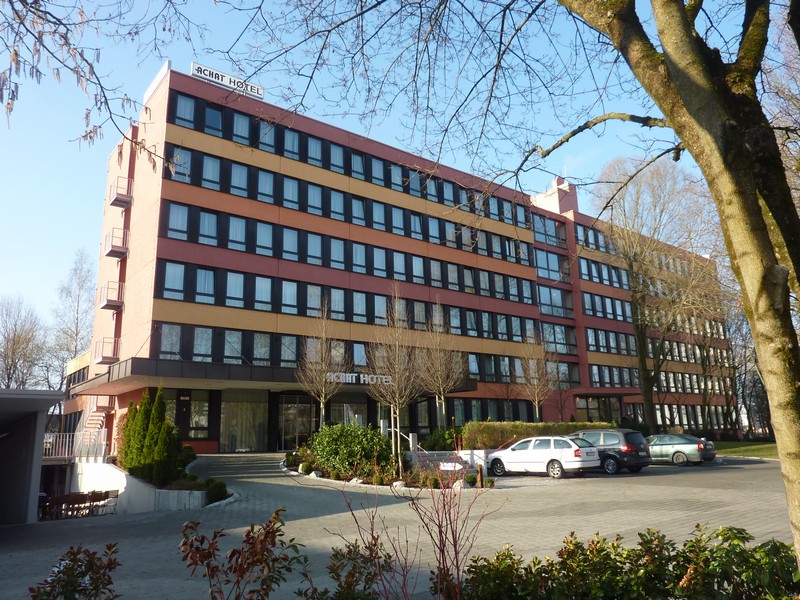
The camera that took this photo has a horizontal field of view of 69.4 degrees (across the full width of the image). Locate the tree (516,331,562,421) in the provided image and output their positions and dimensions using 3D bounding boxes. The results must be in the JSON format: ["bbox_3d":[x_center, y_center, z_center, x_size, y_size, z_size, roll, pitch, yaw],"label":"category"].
[{"bbox_3d":[7.372,4.685,30.750,2.450,6.126,2.450,-2,-14,0],"label":"tree"}]

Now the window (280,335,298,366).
[{"bbox_3d":[-5.606,2.698,29.127,0.900,1.692,0.120,9,-18,-36],"label":"window"}]

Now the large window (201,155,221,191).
[{"bbox_3d":[-9.335,-6.278,28.668,0.900,1.692,0.120,9,-18,-36],"label":"large window"}]

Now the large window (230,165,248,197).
[{"bbox_3d":[-8.023,-5.992,28.988,0.831,1.632,0.120,9,-18,-36],"label":"large window"}]

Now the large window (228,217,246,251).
[{"bbox_3d":[-8.631,-3.509,30.668,0.960,1.820,0.120,9,-18,-37],"label":"large window"}]

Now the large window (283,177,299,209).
[{"bbox_3d":[-6.290,-6.127,33.269,0.960,1.820,0.120,9,-18,-37],"label":"large window"}]

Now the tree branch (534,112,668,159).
[{"bbox_3d":[1.744,-1.424,5.000,1.120,0.420,0.400,-2,-14,0],"label":"tree branch"}]

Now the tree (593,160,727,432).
[{"bbox_3d":[17.870,-0.572,39.944,8.672,20.300,8.672,9,-18,-37],"label":"tree"}]

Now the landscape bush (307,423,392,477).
[{"bbox_3d":[-1.891,5.544,21.617,3.142,1.882,2.600,-2,-14,0],"label":"landscape bush"}]

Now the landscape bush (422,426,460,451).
[{"bbox_3d":[1.837,6.172,25.553,1.679,1.128,1.500,-2,-14,0],"label":"landscape bush"}]

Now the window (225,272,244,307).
[{"bbox_3d":[-8.003,-0.475,28.111,0.900,1.692,0.120,9,-18,-36],"label":"window"}]

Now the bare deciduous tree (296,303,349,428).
[{"bbox_3d":[-3.053,3.121,22.801,2.018,6.488,2.018,-2,-14,0],"label":"bare deciduous tree"}]

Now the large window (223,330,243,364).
[{"bbox_3d":[-7.753,2.289,26.877,0.831,1.632,0.120,9,-18,-36],"label":"large window"}]

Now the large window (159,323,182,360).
[{"bbox_3d":[-10.399,2.018,26.177,0.950,1.710,0.150,9,-18,-37],"label":"large window"}]

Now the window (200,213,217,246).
[{"bbox_3d":[-9.414,-3.520,28.501,0.950,1.710,0.150,9,-18,-37],"label":"window"}]

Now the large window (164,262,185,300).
[{"bbox_3d":[-10.313,-0.839,26.385,0.900,1.692,0.120,9,-18,-36],"label":"large window"}]

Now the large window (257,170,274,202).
[{"bbox_3d":[-7.161,-6.011,31.018,0.950,1.710,0.150,9,-18,-37],"label":"large window"}]

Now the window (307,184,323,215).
[{"bbox_3d":[-4.813,-5.640,32.825,0.950,1.710,0.150,9,-18,-37],"label":"window"}]

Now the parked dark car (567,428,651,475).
[{"bbox_3d":[7.878,6.421,24.439,4.750,1.700,1.880,-16,-20,43],"label":"parked dark car"}]

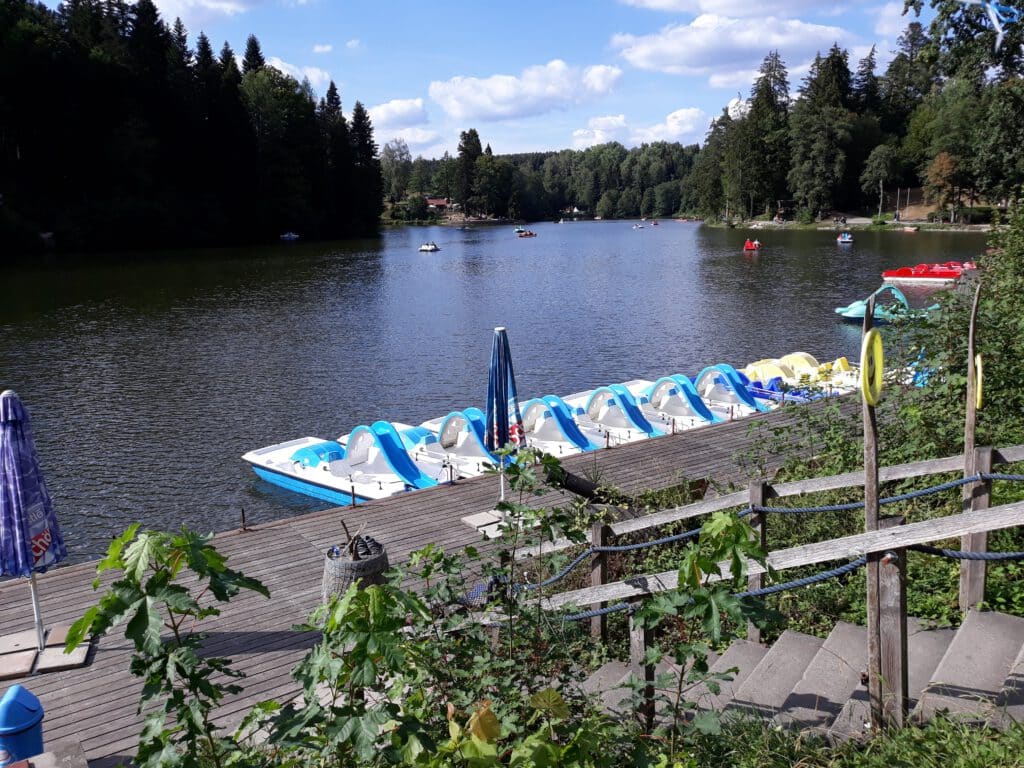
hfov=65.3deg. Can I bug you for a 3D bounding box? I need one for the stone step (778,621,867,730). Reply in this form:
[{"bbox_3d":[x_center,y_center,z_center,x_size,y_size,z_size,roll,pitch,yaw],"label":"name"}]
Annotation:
[{"bbox_3d":[1.734,1.649,4.234,0.340,0.165,1.220,9,16,37],"label":"stone step"}]

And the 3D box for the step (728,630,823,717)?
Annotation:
[{"bbox_3d":[1.483,1.767,4.460,0.340,0.165,1.220,9,16,37],"label":"step"}]

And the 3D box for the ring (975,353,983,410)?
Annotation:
[{"bbox_3d":[2.376,-0.011,4.060,0.030,0.290,0.290,1,11,35],"label":"ring"}]

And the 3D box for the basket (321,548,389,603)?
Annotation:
[{"bbox_3d":[-1.656,2.084,8.548,0.690,0.660,0.690,0,12,0],"label":"basket"}]

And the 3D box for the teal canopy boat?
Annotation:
[{"bbox_3d":[16.078,-3.483,34.328,3.950,1.530,1.600,4,13,18],"label":"teal canopy boat"}]

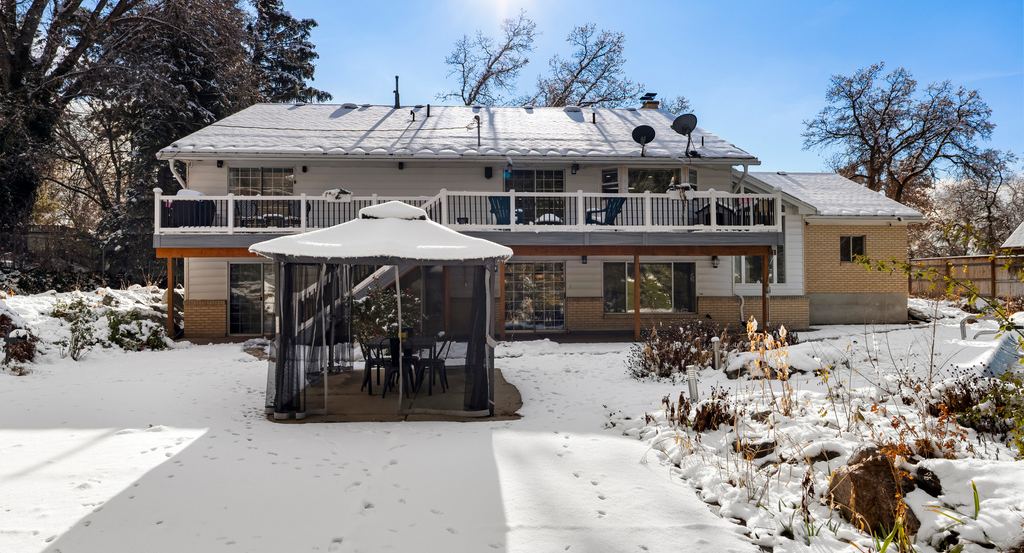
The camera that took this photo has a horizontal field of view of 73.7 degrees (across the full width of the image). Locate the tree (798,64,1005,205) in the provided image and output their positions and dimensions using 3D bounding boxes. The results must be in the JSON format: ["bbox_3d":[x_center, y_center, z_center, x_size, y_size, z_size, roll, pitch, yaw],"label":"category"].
[{"bbox_3d":[20.600,-5.707,36.000,11.000,12.000,10.500,0,-1,0],"label":"tree"}]

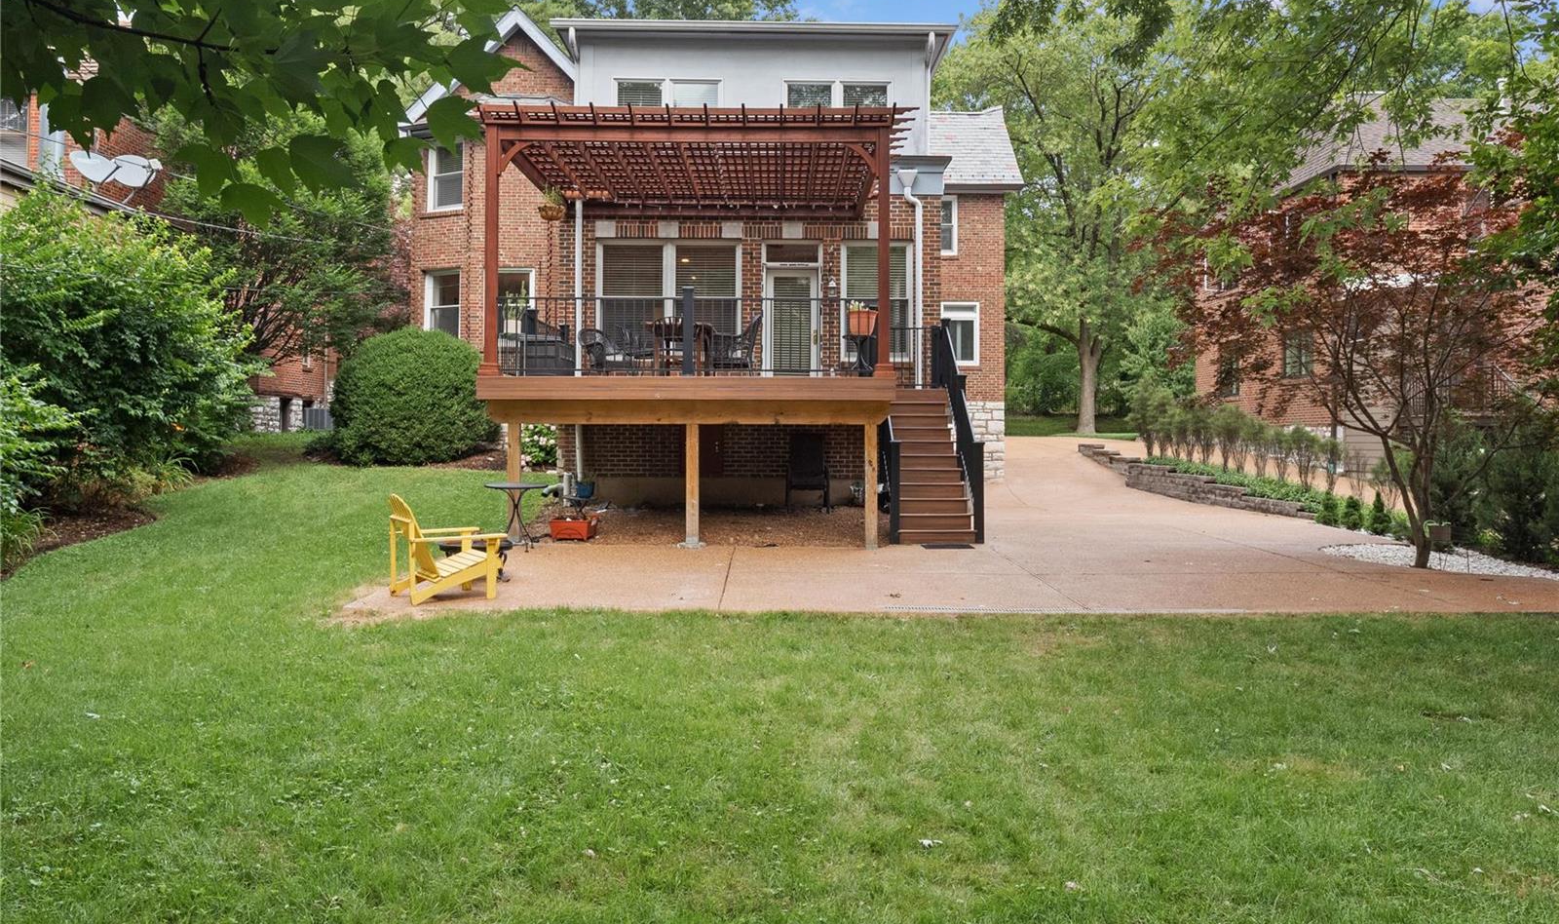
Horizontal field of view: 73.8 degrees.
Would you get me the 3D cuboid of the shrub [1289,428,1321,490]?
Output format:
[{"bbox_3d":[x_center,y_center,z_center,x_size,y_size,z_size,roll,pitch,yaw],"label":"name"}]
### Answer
[{"bbox_3d":[8.802,-0.061,17.400,0.540,1.070,0.540,0,1,0],"label":"shrub"}]

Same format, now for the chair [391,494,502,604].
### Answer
[{"bbox_3d":[-2.940,0.735,9.100,0.880,0.920,0.710,-1,1,-37],"label":"chair"}]

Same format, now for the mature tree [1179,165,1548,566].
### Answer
[{"bbox_3d":[6.015,-0.990,10.700,3.700,4.100,3.500,0,1,0],"label":"mature tree"}]

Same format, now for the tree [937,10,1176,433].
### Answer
[{"bbox_3d":[10.135,-8.905,38.000,8.800,15.400,8.500,0,1,0],"label":"tree"}]

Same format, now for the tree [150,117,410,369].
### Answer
[{"bbox_3d":[-10.372,-4.232,21.500,5.200,6.300,5.000,0,1,0],"label":"tree"}]

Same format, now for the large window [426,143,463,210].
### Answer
[{"bbox_3d":[-7.064,-6.023,21.950,1.050,1.440,0.130,0,1,30],"label":"large window"}]

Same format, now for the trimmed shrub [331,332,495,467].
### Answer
[{"bbox_3d":[-6.482,-1.153,18.400,2.950,2.420,2.800,0,1,0],"label":"trimmed shrub"}]

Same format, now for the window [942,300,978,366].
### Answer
[{"bbox_3d":[4.553,-3.217,26.100,0.970,1.620,0.130,0,1,0],"label":"window"}]

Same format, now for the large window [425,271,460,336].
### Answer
[{"bbox_3d":[-7.157,-3.299,22.000,1.050,1.550,0.130,0,1,30],"label":"large window"}]

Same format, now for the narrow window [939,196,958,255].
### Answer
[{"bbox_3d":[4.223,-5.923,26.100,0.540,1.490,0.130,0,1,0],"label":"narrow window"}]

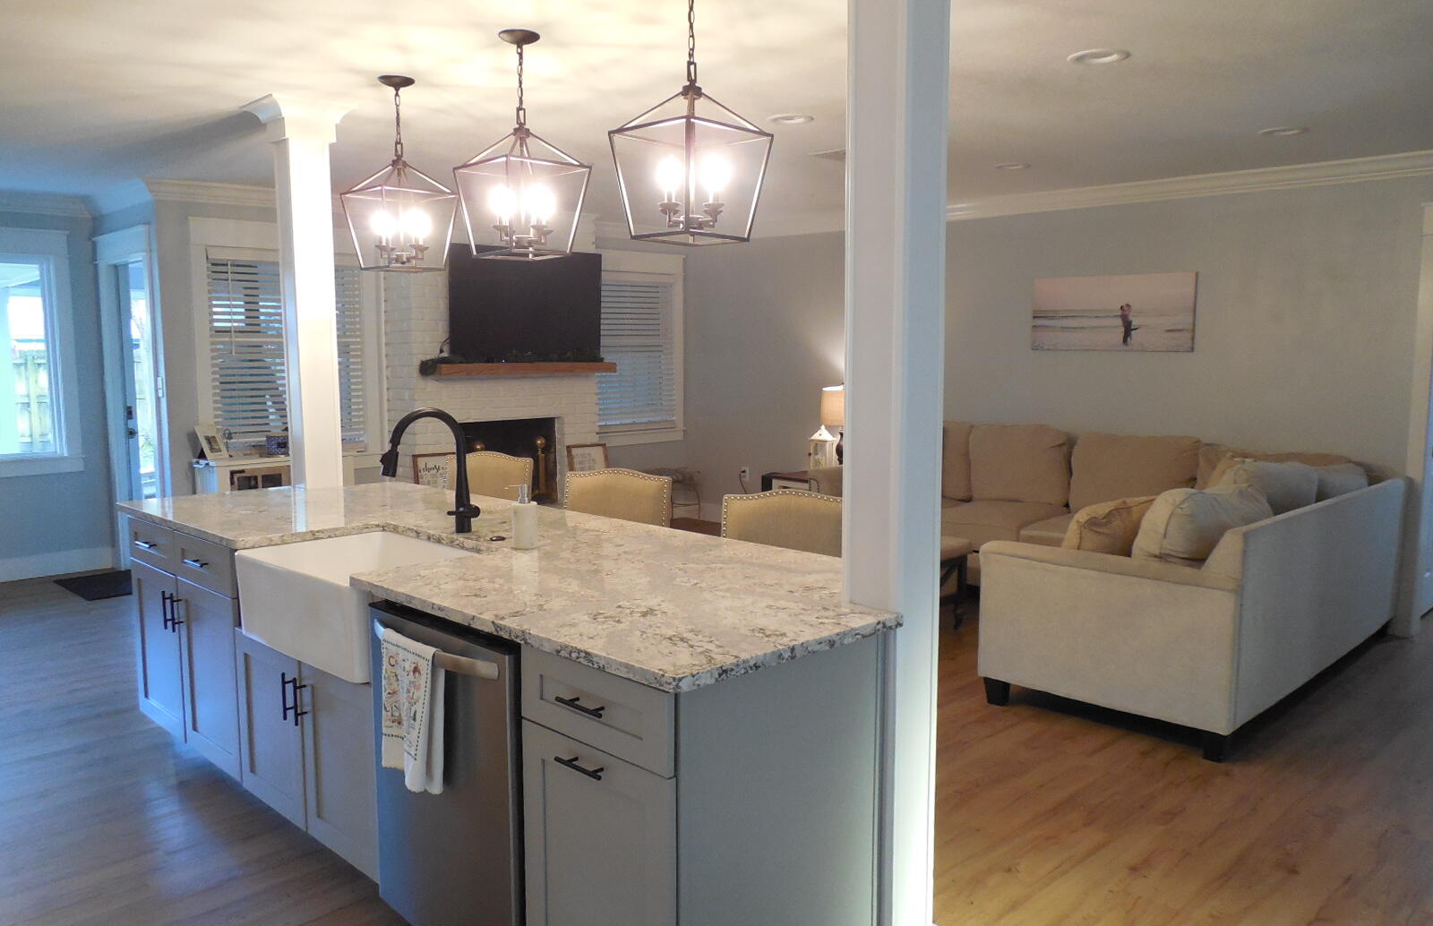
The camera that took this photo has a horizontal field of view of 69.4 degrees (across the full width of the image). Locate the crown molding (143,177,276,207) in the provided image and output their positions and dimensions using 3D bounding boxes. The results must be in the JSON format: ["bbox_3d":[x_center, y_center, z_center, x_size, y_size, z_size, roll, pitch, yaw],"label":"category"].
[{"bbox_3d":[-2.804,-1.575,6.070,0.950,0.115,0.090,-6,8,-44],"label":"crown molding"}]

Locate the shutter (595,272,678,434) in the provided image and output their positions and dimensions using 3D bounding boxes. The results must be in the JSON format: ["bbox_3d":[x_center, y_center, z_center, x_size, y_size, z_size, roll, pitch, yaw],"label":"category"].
[{"bbox_3d":[-0.638,-0.891,8.252,0.930,1.270,0.060,-6,8,-44],"label":"shutter"}]

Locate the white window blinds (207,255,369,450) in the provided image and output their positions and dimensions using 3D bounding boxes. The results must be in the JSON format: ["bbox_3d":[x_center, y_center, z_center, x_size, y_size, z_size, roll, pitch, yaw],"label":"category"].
[{"bbox_3d":[-2.607,-0.647,6.426,1.030,1.200,0.100,-6,8,-44],"label":"white window blinds"}]

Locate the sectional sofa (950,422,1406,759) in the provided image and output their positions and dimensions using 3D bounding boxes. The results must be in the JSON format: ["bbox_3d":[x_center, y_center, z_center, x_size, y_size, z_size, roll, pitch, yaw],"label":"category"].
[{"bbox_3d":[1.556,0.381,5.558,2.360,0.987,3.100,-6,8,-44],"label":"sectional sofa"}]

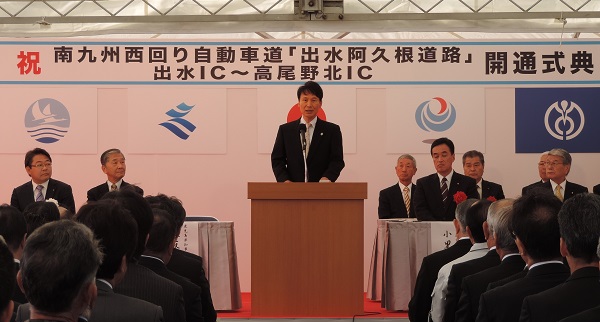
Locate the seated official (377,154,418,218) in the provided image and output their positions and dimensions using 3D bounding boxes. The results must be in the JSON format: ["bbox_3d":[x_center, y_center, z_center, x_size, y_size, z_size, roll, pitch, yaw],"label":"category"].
[{"bbox_3d":[0.891,0.563,22.700,0.500,1.240,0.780,0,-1,0],"label":"seated official"}]

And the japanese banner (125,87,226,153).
[{"bbox_3d":[-1.114,-0.361,24.400,0.900,0.600,0.020,0,-1,0],"label":"japanese banner"}]

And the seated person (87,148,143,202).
[{"bbox_3d":[-1.470,0.536,21.400,0.500,1.270,0.780,0,-1,-3],"label":"seated person"}]

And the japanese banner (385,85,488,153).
[{"bbox_3d":[1.235,-0.361,24.400,0.900,0.600,0.020,0,-1,0],"label":"japanese banner"}]

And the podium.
[{"bbox_3d":[0.056,0.661,20.200,0.885,0.990,0.500,0,-1,0],"label":"podium"}]

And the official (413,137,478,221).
[{"bbox_3d":[1.158,0.491,21.100,0.540,1.350,0.780,0,-1,6],"label":"official"}]

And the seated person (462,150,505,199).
[{"bbox_3d":[1.496,0.546,22.700,0.500,1.280,0.780,0,-1,6],"label":"seated person"}]

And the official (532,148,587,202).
[{"bbox_3d":[2.042,0.535,21.350,0.520,1.270,0.780,0,-1,6],"label":"official"}]

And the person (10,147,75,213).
[{"bbox_3d":[-2.029,0.531,21.250,0.540,1.280,0.780,0,-1,-3],"label":"person"}]

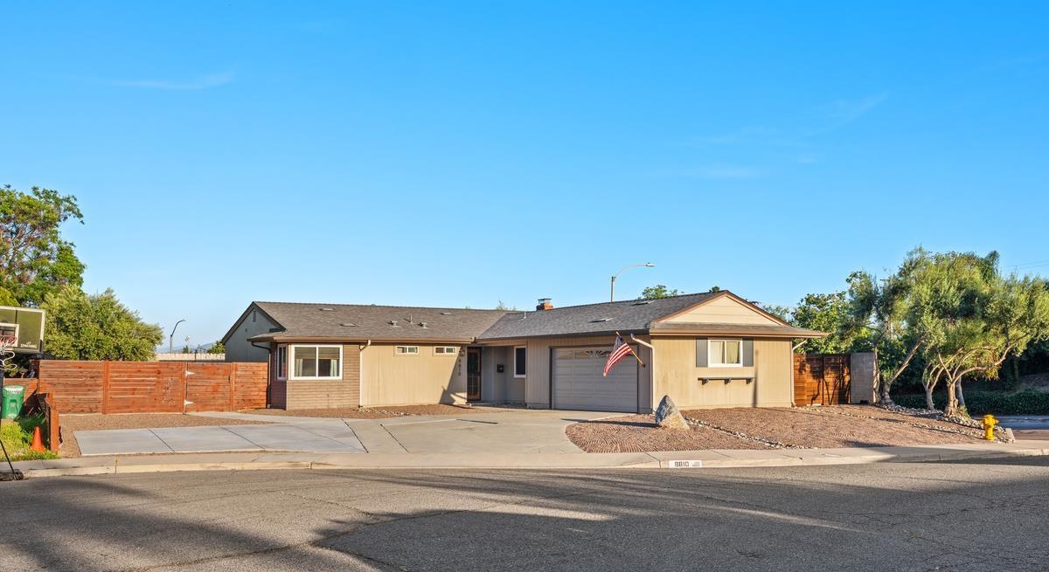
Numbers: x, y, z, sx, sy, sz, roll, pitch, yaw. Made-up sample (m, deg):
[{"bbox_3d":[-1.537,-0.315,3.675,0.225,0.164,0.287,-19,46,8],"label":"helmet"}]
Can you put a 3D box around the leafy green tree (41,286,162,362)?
[{"bbox_3d":[-17.920,2.481,37.770,5.200,5.060,5.200,2,-6,-25],"label":"leafy green tree"}]

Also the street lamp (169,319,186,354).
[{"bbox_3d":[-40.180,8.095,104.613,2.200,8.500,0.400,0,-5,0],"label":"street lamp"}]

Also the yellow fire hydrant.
[{"bbox_3d":[13.006,3.956,25.167,0.450,0.720,0.360,-2,-5,17],"label":"yellow fire hydrant"}]

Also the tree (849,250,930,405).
[{"bbox_3d":[13.533,1.483,32.938,3.600,5.750,3.500,-2,-6,22],"label":"tree"}]

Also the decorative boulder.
[{"bbox_3d":[4.163,3.568,25.456,0.970,0.970,0.750,-1,-5,9],"label":"decorative boulder"}]

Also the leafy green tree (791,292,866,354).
[{"bbox_3d":[12.738,2.515,37.293,3.600,4.540,3.600,-2,-6,19],"label":"leafy green tree"}]

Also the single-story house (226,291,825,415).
[{"bbox_3d":[-1.595,2.478,34.894,16.100,4.300,19.300,3,-6,-33],"label":"single-story house"}]

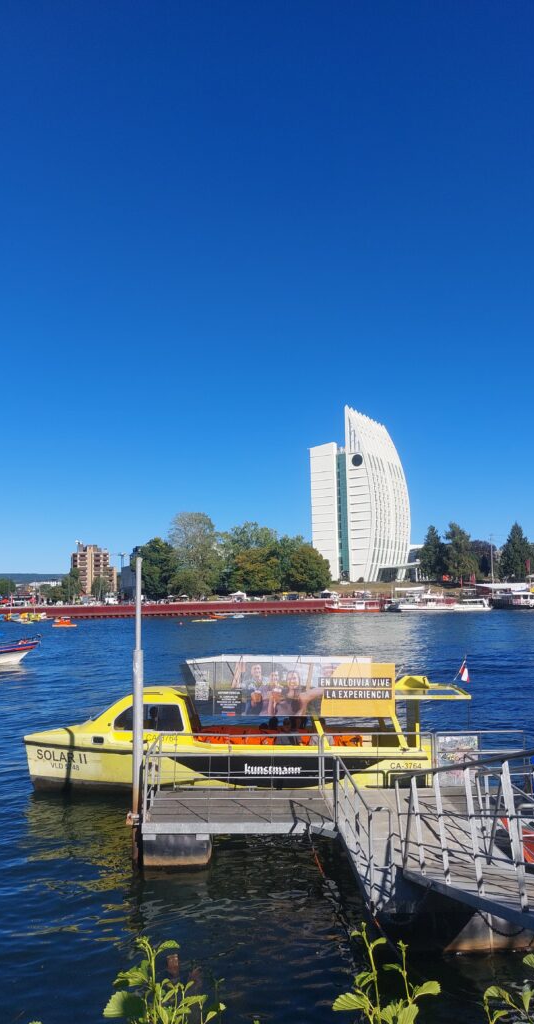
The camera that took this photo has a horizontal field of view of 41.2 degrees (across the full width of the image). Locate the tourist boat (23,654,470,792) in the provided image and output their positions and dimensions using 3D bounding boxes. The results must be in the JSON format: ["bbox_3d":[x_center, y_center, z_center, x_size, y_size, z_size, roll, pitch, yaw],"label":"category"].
[{"bbox_3d":[-0.404,4.833,16.889,9.900,2.950,2.800,-1,-6,4],"label":"tourist boat"}]

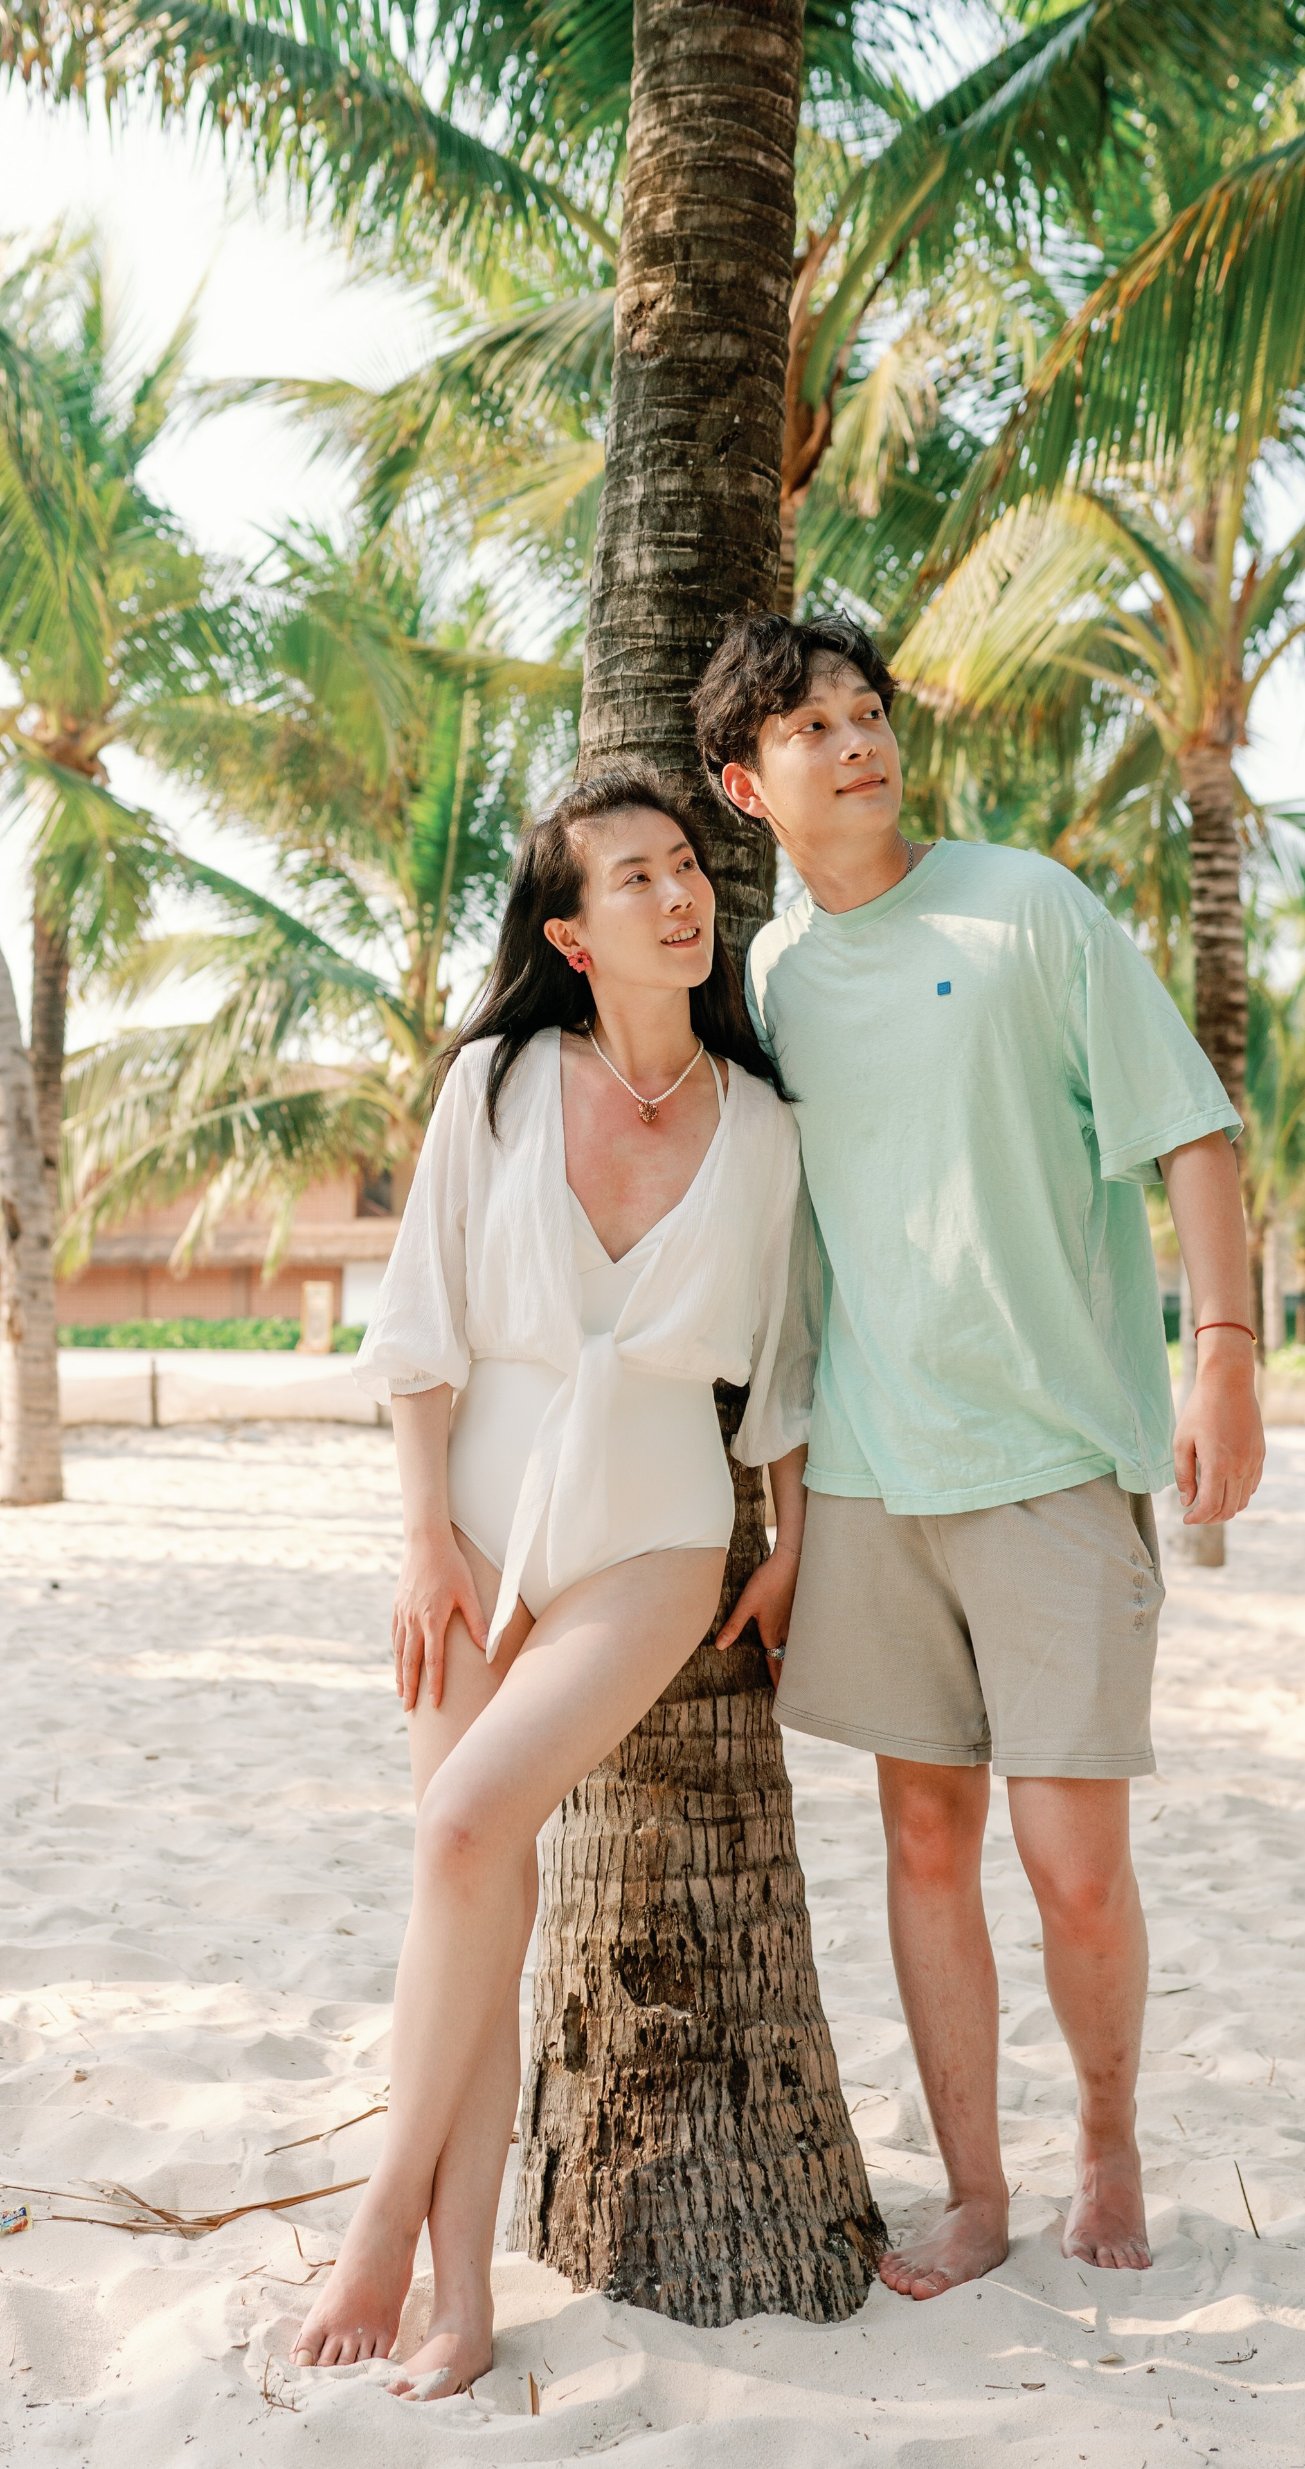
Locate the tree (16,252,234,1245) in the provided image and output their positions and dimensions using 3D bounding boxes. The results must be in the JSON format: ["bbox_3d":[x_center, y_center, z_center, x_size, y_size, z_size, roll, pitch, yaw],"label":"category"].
[{"bbox_3d":[-3.600,-2.400,15.000,3.200,7.500,3.200,0,-1,0],"label":"tree"}]

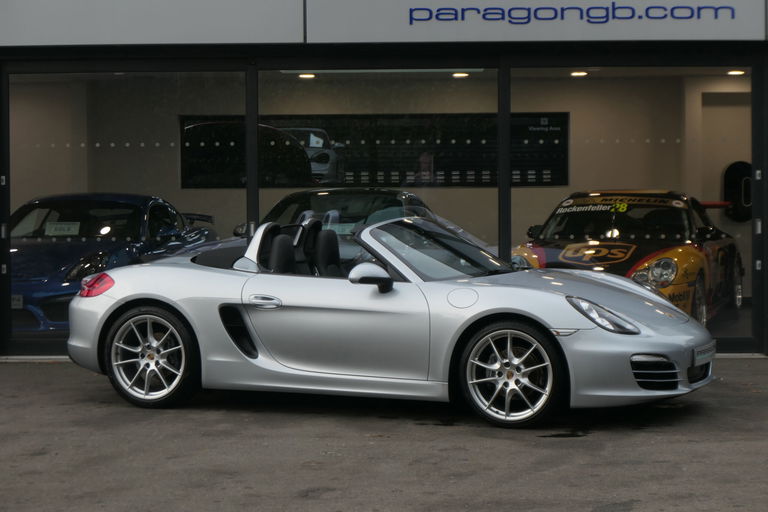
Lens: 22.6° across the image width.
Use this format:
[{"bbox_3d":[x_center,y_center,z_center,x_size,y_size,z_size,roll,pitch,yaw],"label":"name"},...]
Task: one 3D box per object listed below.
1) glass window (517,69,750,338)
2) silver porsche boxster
[{"bbox_3d":[1.979,-0.420,15.350,1.930,2.190,0.060,0,1,2],"label":"glass window"},{"bbox_3d":[-0.035,0.365,12.810,4.375,1.250,1.890,1,3,23],"label":"silver porsche boxster"}]

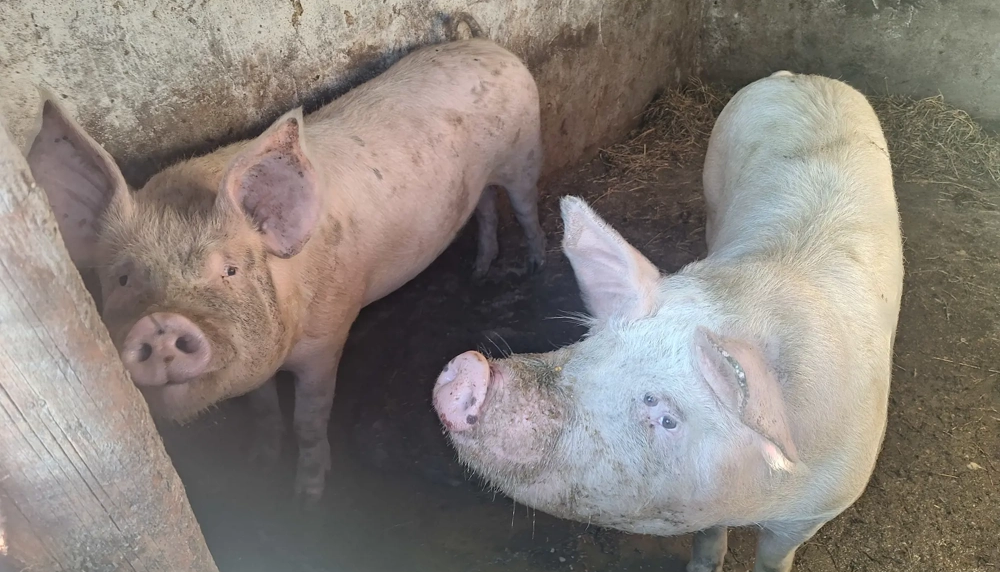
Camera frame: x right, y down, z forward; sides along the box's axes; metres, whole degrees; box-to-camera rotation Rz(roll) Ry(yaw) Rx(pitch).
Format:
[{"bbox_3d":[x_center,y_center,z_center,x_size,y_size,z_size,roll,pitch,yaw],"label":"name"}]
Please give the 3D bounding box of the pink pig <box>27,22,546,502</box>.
[{"bbox_3d":[-0.269,-0.093,1.419,0.409,0.723,1.185,19,41,30],"label":"pink pig"}]

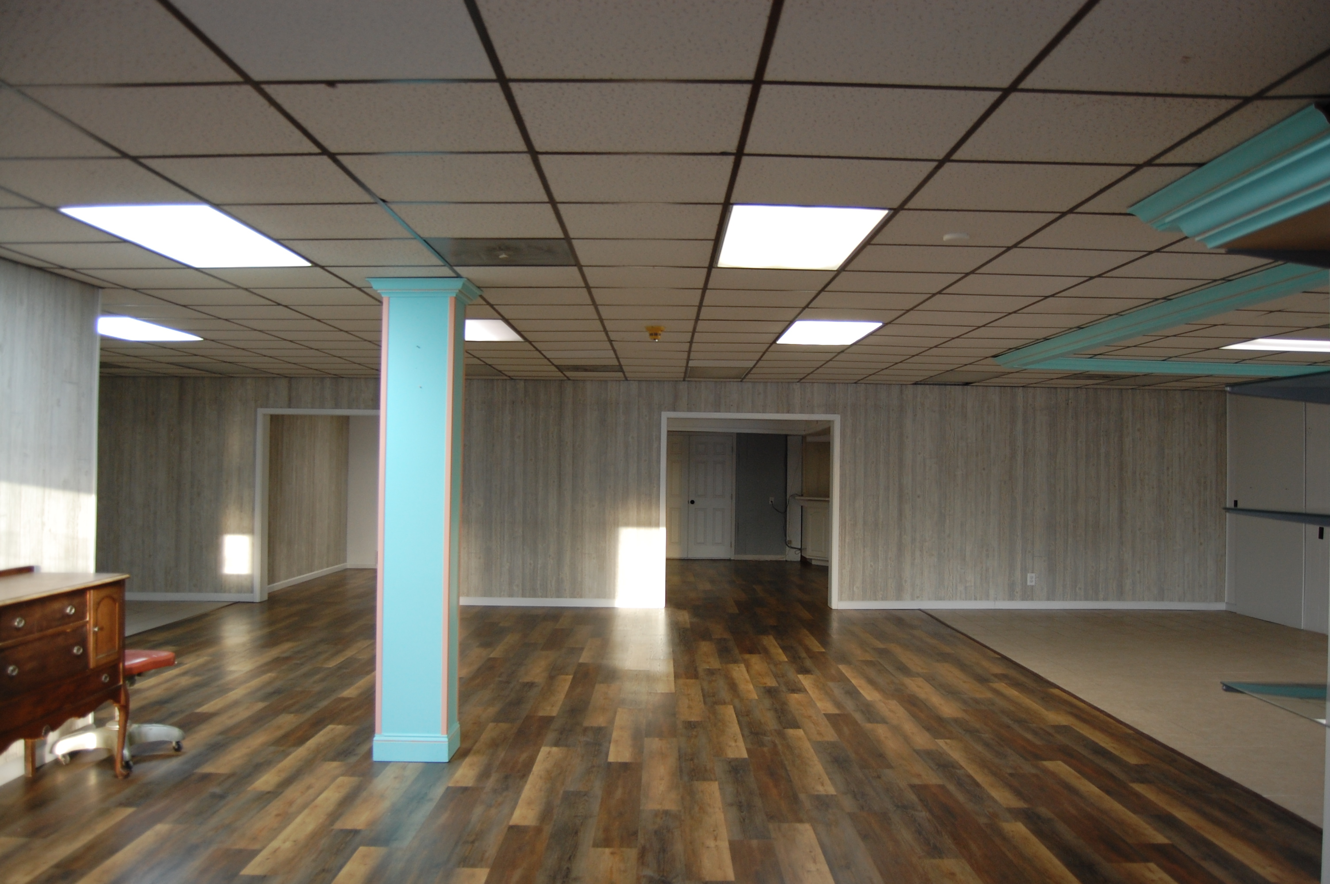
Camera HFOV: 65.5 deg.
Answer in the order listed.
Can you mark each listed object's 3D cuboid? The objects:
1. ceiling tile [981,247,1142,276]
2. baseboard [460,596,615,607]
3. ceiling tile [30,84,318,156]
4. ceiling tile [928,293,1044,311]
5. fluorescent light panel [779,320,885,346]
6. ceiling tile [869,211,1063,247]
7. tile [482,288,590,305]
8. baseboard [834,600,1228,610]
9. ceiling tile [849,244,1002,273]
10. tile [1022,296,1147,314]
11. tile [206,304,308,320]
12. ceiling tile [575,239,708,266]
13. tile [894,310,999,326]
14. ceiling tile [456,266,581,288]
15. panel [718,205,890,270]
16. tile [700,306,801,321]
[{"bbox_3d":[1.739,-0.811,4.572,0.605,0.020,0.605,1,-1,0],"label":"ceiling tile"},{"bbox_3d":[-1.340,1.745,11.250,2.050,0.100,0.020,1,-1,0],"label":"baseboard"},{"bbox_3d":[-1.302,-0.875,2.789,0.610,0.020,0.610,1,-1,0],"label":"ceiling tile"},{"bbox_3d":[1.735,-0.790,5.780,0.605,0.020,0.605,1,-1,0],"label":"ceiling tile"},{"bbox_3d":[1.112,-0.774,7.170,0.600,0.060,1.200,1,-1,0],"label":"fluorescent light panel"},{"bbox_3d":[1.134,-0.828,3.954,0.605,0.020,0.605,0,-1,0],"label":"ceiling tile"},{"bbox_3d":[-0.695,-0.809,5.690,0.600,0.025,0.600,1,-1,0],"label":"tile"},{"bbox_3d":[3.922,1.747,11.050,4.200,0.088,0.018,1,-1,0],"label":"baseboard"},{"bbox_3d":[1.135,-0.813,4.548,0.605,0.020,0.600,1,-1,0],"label":"ceiling tile"},{"bbox_3d":[2.347,-0.771,5.752,0.610,0.020,0.610,1,-1,0],"label":"tile"},{"bbox_3d":[-2.533,-0.812,6.329,0.605,0.020,0.605,0,-1,0],"label":"tile"},{"bbox_3d":[-0.091,-0.834,4.547,0.605,0.020,0.600,1,-1,0],"label":"ceiling tile"},{"bbox_3d":[1.743,-0.767,6.337,0.605,0.020,0.600,1,-1,0],"label":"tile"},{"bbox_3d":[-0.701,-0.815,5.106,0.610,0.020,0.610,1,-1,0],"label":"ceiling tile"},{"bbox_3d":[0.527,-0.841,4.250,0.605,0.040,1.190,1,-1,0],"label":"panel"},{"bbox_3d":[0.514,-0.790,6.380,0.605,0.020,0.605,1,-1,0],"label":"tile"}]

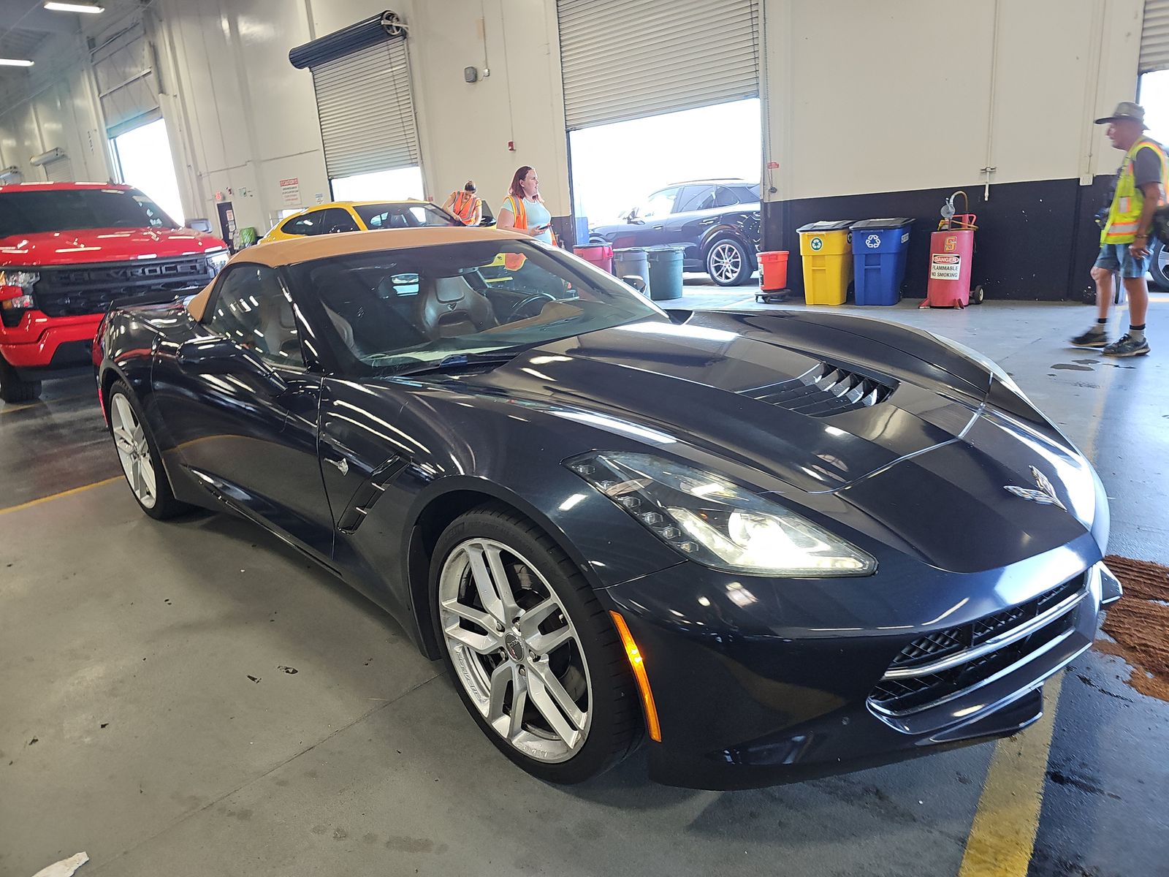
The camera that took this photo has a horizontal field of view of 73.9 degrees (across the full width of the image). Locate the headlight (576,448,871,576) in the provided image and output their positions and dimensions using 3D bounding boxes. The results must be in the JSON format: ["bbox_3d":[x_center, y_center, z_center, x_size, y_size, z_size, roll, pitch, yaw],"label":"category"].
[{"bbox_3d":[0.229,0.156,1.511,0.610,0.240,0.350,12,22,44],"label":"headlight"}]

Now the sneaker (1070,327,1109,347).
[{"bbox_3d":[3.745,-0.755,5.744,0.280,0.125,0.105,8,20,38],"label":"sneaker"}]

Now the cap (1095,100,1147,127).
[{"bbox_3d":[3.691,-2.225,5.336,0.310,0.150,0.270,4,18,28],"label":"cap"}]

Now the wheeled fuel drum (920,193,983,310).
[{"bbox_3d":[3.882,-1.981,8.188,0.470,1.160,0.520,10,21,40],"label":"wheeled fuel drum"}]

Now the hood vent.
[{"bbox_3d":[0.620,-0.132,2.043,0.240,0.055,0.430,22,29,40],"label":"hood vent"}]

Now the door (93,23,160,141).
[{"bbox_3d":[-12.652,-9.807,21.375,3.800,2.400,0.100,10,21,40],"label":"door"}]

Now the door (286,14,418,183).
[{"bbox_3d":[-4.743,-6.838,15.875,3.850,2.680,0.550,10,21,42],"label":"door"}]

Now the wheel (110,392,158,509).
[{"bbox_3d":[-2.004,0.034,3.668,0.540,0.540,0.240,12,22,44],"label":"wheel"}]

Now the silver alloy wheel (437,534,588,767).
[{"bbox_3d":[-0.090,0.442,1.779,0.210,0.515,0.515,-19,21,-42],"label":"silver alloy wheel"}]

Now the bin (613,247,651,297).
[{"bbox_3d":[0.759,-2.522,11.965,0.580,0.700,0.580,-4,16,1],"label":"bin"}]

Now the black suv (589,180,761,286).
[{"bbox_3d":[1.922,-3.675,13.792,1.980,1.690,4.920,-19,22,-41],"label":"black suv"}]

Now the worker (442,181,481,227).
[{"bbox_3d":[-1.510,-2.679,10.777,0.550,1.680,0.450,0,16,15],"label":"worker"}]

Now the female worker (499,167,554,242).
[{"bbox_3d":[-0.412,-1.302,6.163,0.420,1.660,0.500,8,20,36],"label":"female worker"}]

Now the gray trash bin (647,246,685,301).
[{"bbox_3d":[1.153,-2.311,10.877,0.550,0.710,0.550,-4,16,1],"label":"gray trash bin"}]

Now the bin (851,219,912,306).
[{"bbox_3d":[3.408,-2.024,8.916,0.570,0.910,0.680,5,19,31],"label":"bin"}]

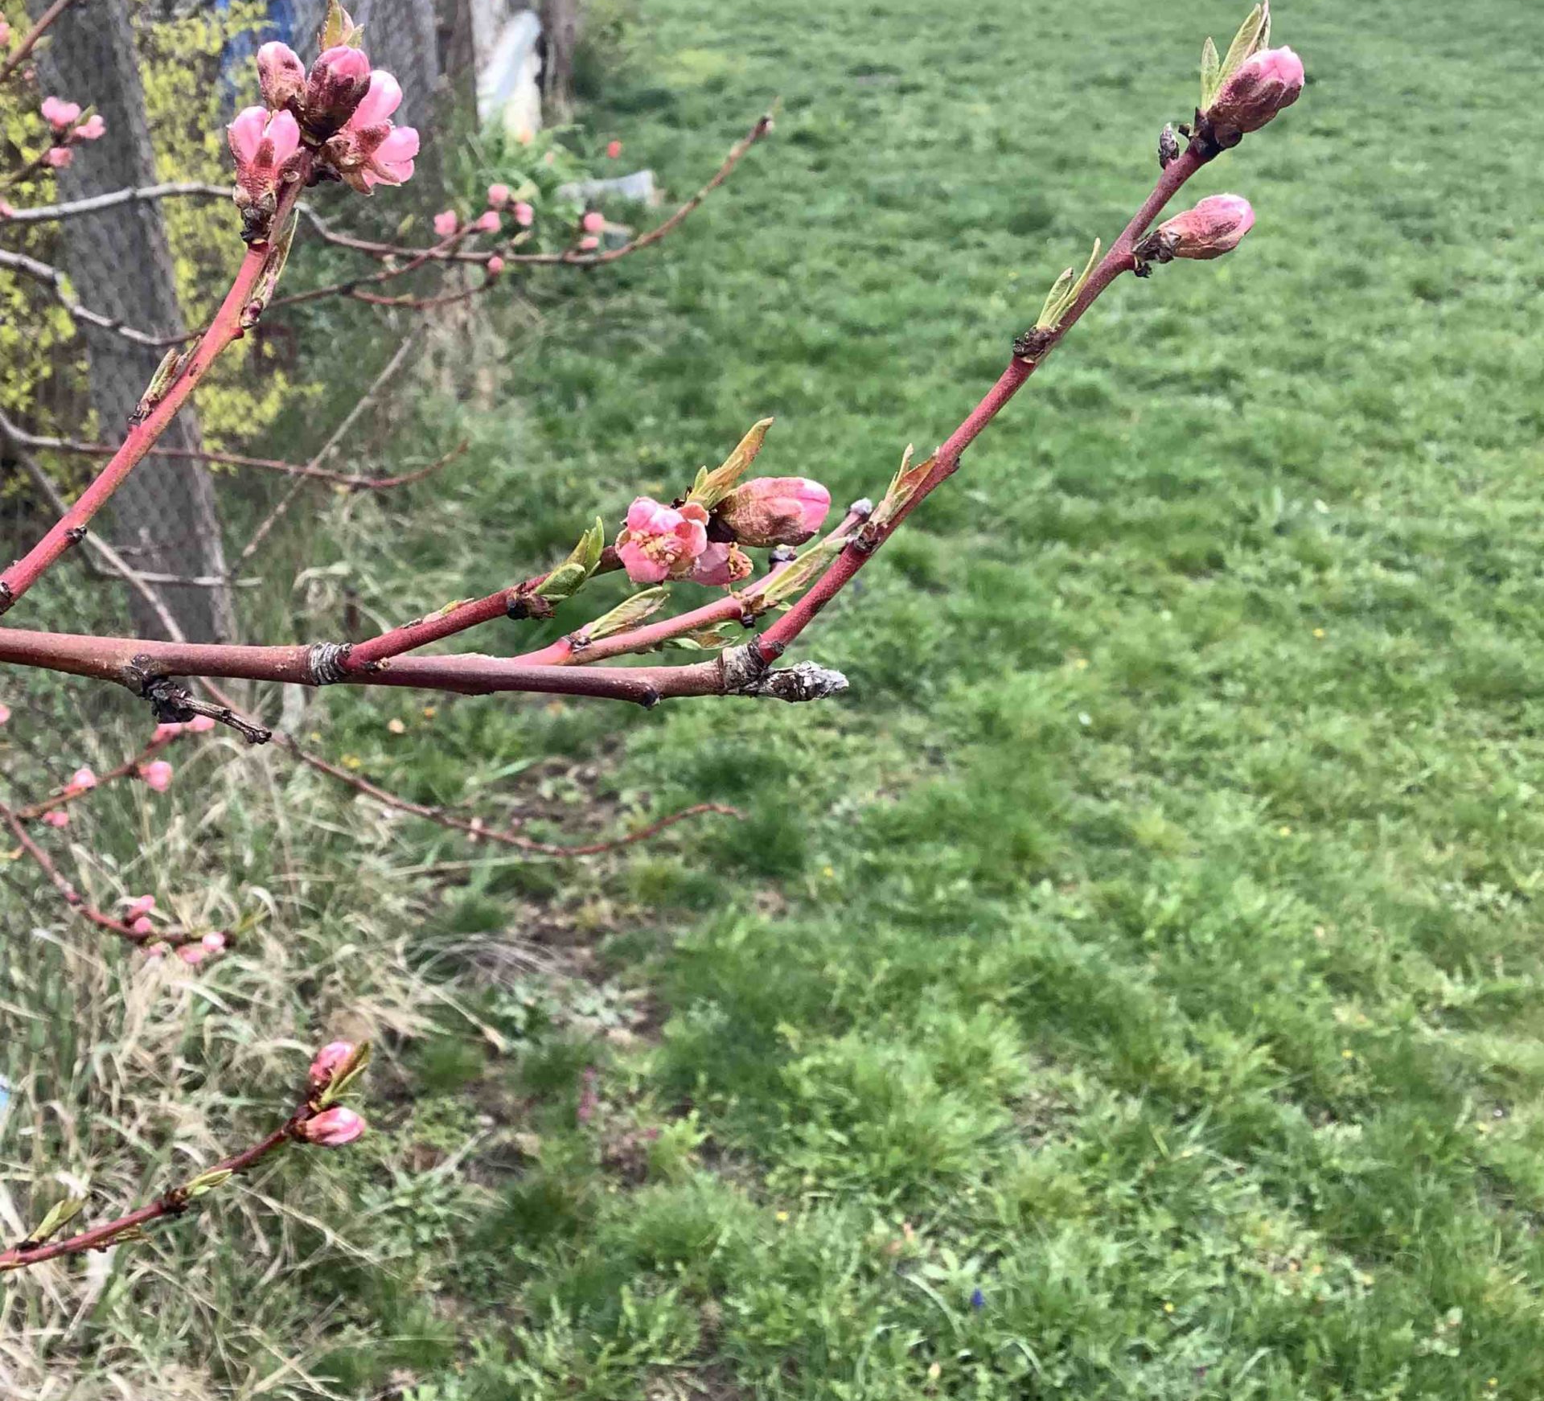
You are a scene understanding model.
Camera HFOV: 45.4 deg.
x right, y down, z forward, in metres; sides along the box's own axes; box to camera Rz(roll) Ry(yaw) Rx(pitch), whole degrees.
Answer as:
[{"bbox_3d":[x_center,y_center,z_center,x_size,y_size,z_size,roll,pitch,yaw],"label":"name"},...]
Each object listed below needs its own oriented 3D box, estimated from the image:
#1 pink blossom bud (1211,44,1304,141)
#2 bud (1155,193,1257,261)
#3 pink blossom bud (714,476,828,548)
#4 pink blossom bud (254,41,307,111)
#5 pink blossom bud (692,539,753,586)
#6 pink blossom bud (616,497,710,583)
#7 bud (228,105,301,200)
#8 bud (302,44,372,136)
[{"bbox_3d":[0.088,-0.110,0.335,0.020,0.011,0.011,-38,5,0],"label":"pink blossom bud"},{"bbox_3d":[0.079,-0.086,0.335,0.018,0.010,0.010,-19,10,0],"label":"bud"},{"bbox_3d":[0.000,-0.034,0.330,0.021,0.012,0.012,-9,6,0],"label":"pink blossom bud"},{"bbox_3d":[-0.091,-0.116,0.342,0.009,0.014,0.009,-11,-9,-11],"label":"pink blossom bud"},{"bbox_3d":[-0.009,-0.025,0.334,0.012,0.009,0.009,9,4,6],"label":"pink blossom bud"},{"bbox_3d":[-0.019,-0.028,0.327,0.017,0.015,0.013,-1,26,2],"label":"pink blossom bud"},{"bbox_3d":[-0.092,-0.099,0.334,0.013,0.017,0.012,3,6,-16],"label":"bud"},{"bbox_3d":[-0.079,-0.111,0.334,0.011,0.017,0.011,20,6,-19],"label":"bud"}]

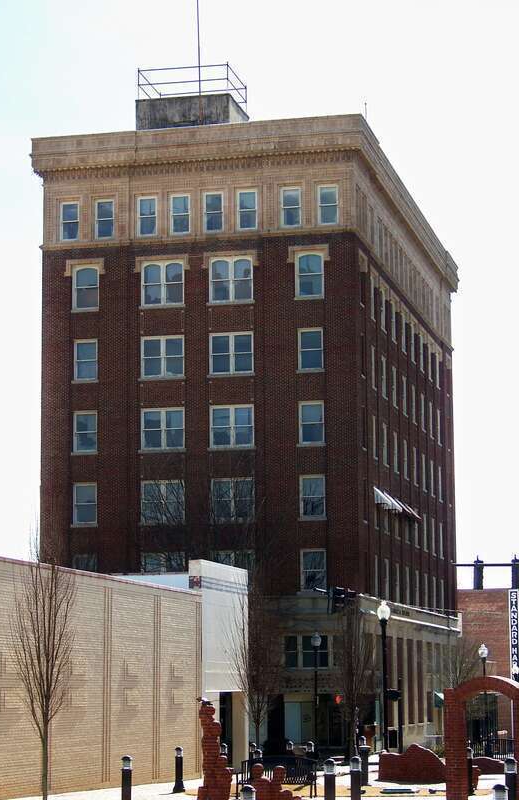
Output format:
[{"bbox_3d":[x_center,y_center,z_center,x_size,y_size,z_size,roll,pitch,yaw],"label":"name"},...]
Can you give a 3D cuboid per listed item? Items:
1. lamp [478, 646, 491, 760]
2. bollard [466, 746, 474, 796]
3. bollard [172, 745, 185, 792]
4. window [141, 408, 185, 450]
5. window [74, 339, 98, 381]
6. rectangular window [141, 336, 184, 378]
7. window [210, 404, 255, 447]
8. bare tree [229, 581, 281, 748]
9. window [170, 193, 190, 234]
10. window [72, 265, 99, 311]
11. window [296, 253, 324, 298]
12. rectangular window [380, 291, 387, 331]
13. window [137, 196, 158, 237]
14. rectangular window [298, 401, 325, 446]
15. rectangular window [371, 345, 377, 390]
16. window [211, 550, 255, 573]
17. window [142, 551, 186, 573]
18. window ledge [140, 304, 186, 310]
[{"bbox_3d":[8.463,11.259,75.500,0.420,4.300,0.420,-2,-8,13],"label":"lamp"},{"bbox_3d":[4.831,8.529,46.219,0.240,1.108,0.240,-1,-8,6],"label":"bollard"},{"bbox_3d":[-1.856,8.545,46.500,0.280,1.065,0.280,-2,-8,13],"label":"bollard"},{"bbox_3d":[-4.287,1.339,90.672,1.997,1.885,0.150,-2,-8,13],"label":"window"},{"bbox_3d":[-7.873,-1.809,91.188,1.100,1.870,0.150,-2,-8,13],"label":"window"},{"bbox_3d":[-4.318,-1.935,90.361,2.000,1.830,0.150,-2,-8,13],"label":"rectangular window"},{"bbox_3d":[-1.270,1.202,91.251,2.020,2.030,0.160,-2,-8,13],"label":"window"},{"bbox_3d":[-0.127,8.747,63.456,1.800,6.280,1.800,0,-8,0],"label":"bare tree"},{"bbox_3d":[-3.621,-8.479,91.949,0.941,1.870,0.160,-2,-9,13],"label":"window"},{"bbox_3d":[-7.990,-5.154,92.487,1.320,2.074,0.160,-2,-9,13],"label":"window"},{"bbox_3d":[2.252,-5.568,90.147,1.283,2.035,0.160,-2,-9,13],"label":"window"},{"bbox_3d":[5.846,-4.313,95.881,0.150,2.050,1.750,-2,-8,13],"label":"rectangular window"},{"bbox_3d":[-5.208,-8.532,93.542,0.950,1.920,0.160,-2,-8,13],"label":"window"},{"bbox_3d":[2.383,1.011,90.437,1.150,2.000,0.160,-2,-8,13],"label":"rectangular window"},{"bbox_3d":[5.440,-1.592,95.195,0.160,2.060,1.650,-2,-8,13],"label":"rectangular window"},{"bbox_3d":[-1.163,7.776,90.292,2.020,1.970,0.160,-2,-8,13],"label":"window"},{"bbox_3d":[-4.223,7.635,88.981,2.000,1.820,0.150,-2,-8,13],"label":"window"},{"bbox_3d":[-4.370,-4.190,90.630,2.140,0.150,0.220,-2,-8,13],"label":"window ledge"}]

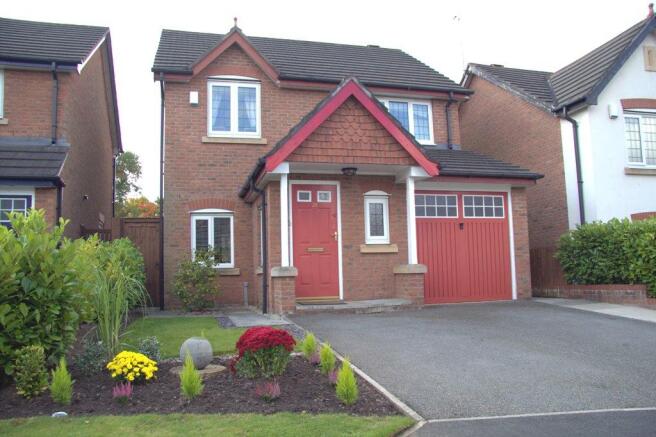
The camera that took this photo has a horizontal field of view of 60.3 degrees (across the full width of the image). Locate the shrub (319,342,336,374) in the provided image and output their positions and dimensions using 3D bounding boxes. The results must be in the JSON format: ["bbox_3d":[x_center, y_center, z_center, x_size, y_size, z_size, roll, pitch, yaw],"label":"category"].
[{"bbox_3d":[-0.005,1.359,5.493,0.182,0.300,0.182,-2,-6,0],"label":"shrub"}]

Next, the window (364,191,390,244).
[{"bbox_3d":[0.884,-0.013,10.200,0.468,0.960,0.100,0,-5,-16],"label":"window"}]

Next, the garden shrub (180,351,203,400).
[{"bbox_3d":[-1.143,1.309,4.731,0.179,0.400,0.179,0,-6,-16],"label":"garden shrub"}]

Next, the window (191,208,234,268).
[{"bbox_3d":[-2.494,0.442,12.208,0.919,1.279,0.100,0,-5,-16],"label":"window"}]

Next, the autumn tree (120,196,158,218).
[{"bbox_3d":[-9.683,1.272,28.845,3.600,4.828,3.600,0,-5,-16],"label":"autumn tree"}]

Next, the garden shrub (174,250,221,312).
[{"bbox_3d":[-2.627,1.224,11.303,0.937,1.167,0.900,0,-6,-16],"label":"garden shrub"}]

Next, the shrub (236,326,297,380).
[{"bbox_3d":[-0.615,1.289,5.594,0.619,0.431,0.557,0,-6,-16],"label":"shrub"}]

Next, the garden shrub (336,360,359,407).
[{"bbox_3d":[0.151,1.259,4.386,0.170,0.352,0.170,-2,-5,0],"label":"garden shrub"}]

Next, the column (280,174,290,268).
[{"bbox_3d":[-0.694,0.035,9.047,0.105,1.490,0.105,0,-6,-16],"label":"column"}]

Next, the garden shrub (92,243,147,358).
[{"bbox_3d":[-2.236,0.880,6.057,0.568,1.207,0.568,0,-6,-15],"label":"garden shrub"}]

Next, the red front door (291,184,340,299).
[{"bbox_3d":[-0.206,0.391,9.890,0.843,2.017,0.080,0,-5,-16],"label":"red front door"}]

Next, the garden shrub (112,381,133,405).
[{"bbox_3d":[-1.578,1.336,4.337,0.151,0.179,0.151,0,-6,-15],"label":"garden shrub"}]

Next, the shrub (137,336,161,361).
[{"bbox_3d":[-1.840,1.346,5.828,0.221,0.242,0.221,0,-5,-16],"label":"shrub"}]

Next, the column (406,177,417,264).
[{"bbox_3d":[1.439,0.048,9.670,0.105,1.475,0.105,0,-6,-16],"label":"column"}]

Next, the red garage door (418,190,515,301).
[{"bbox_3d":[2.563,0.531,10.846,2.110,2.120,0.080,0,-6,-16],"label":"red garage door"}]

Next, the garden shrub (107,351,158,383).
[{"bbox_3d":[-1.779,1.333,5.140,0.472,0.249,0.472,0,-5,-16],"label":"garden shrub"}]

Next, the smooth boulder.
[{"bbox_3d":[-1.226,1.250,5.267,0.295,0.295,0.295,0,-6,-15],"label":"smooth boulder"}]

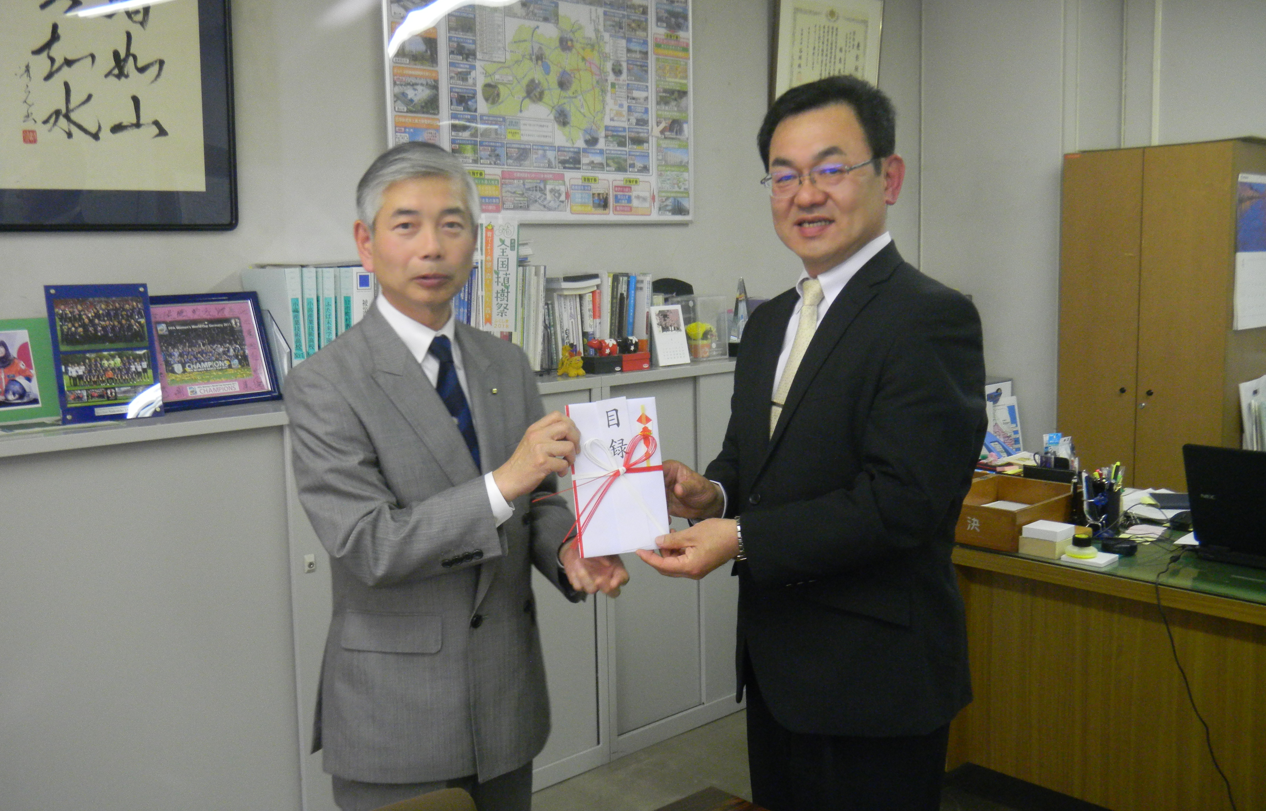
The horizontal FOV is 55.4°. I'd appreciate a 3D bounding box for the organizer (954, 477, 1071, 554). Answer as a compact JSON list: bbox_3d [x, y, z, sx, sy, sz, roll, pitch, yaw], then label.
[{"bbox_3d":[0.952,0.270,3.101,0.283,0.097,0.410,6,10,44],"label":"organizer"}]

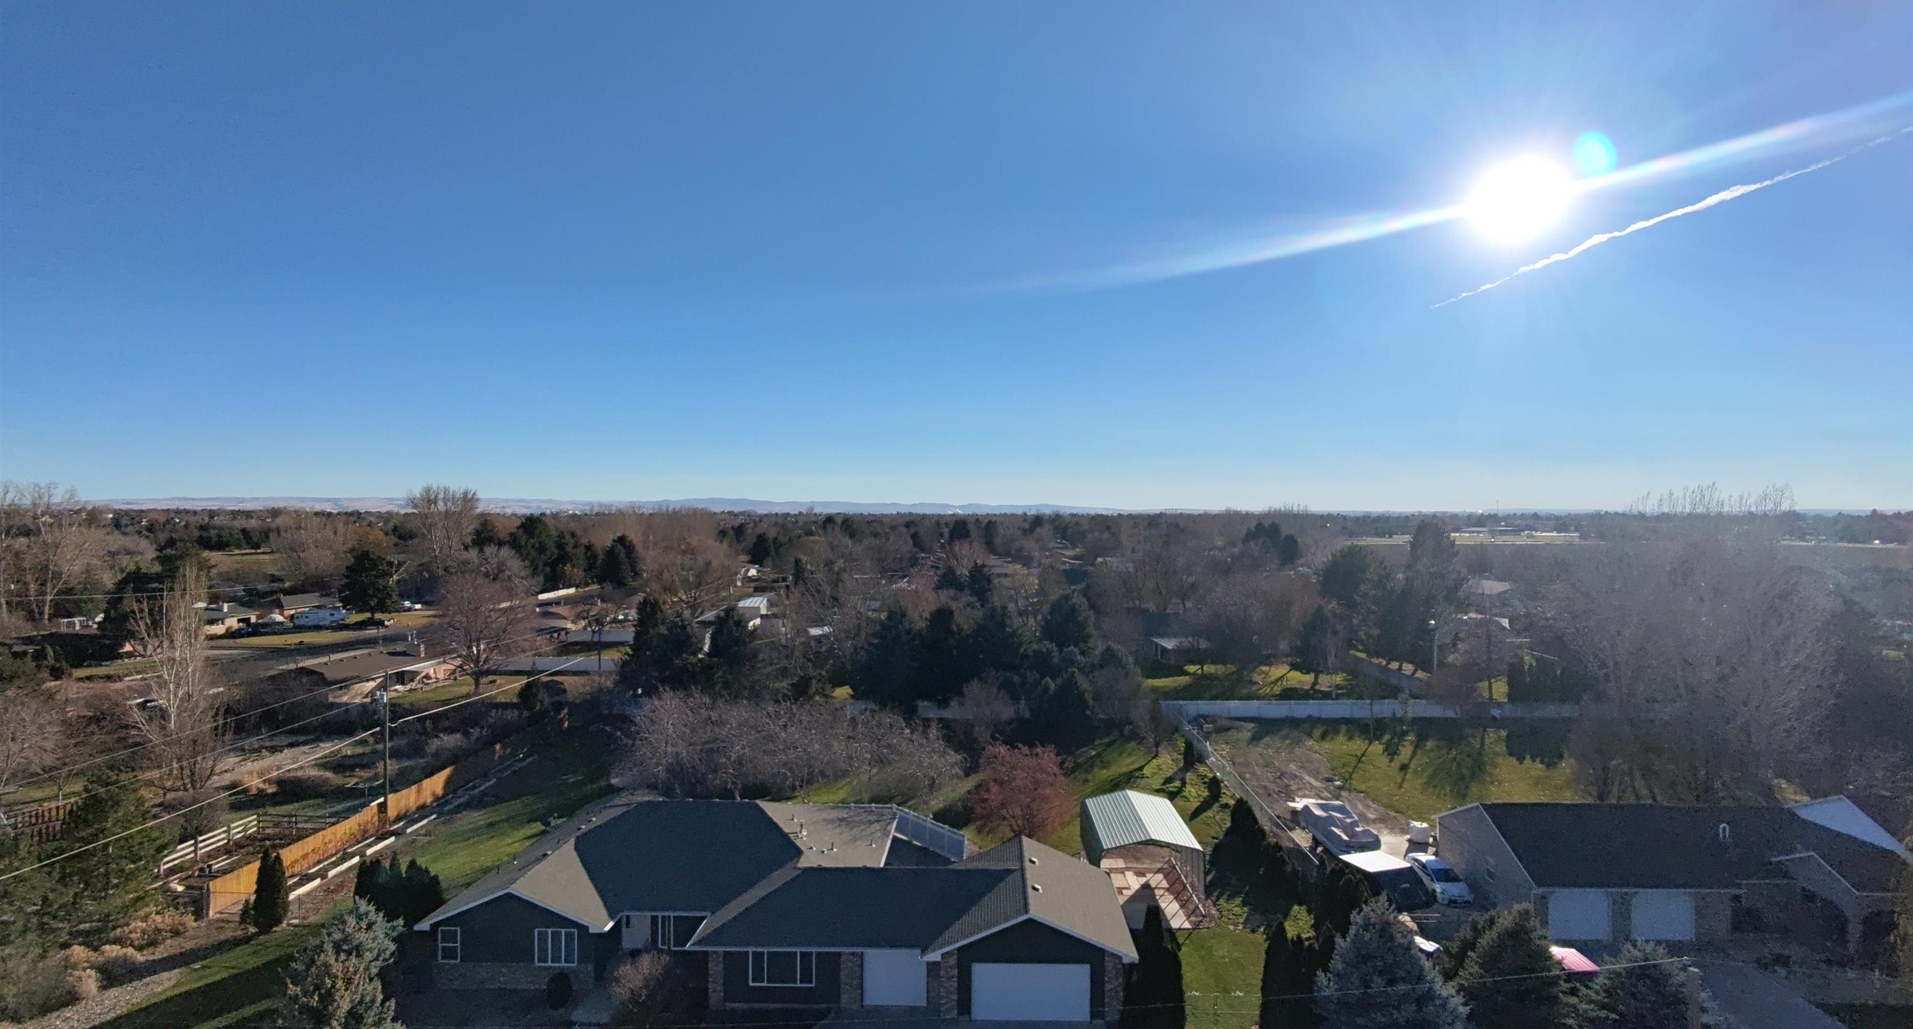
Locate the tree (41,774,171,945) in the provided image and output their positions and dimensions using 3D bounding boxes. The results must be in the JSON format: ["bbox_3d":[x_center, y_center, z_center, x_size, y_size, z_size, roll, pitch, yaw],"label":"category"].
[{"bbox_3d":[-43.762,17.208,45.500,5.300,7.600,5.300,0,0,0],"label":"tree"}]

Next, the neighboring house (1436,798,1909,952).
[{"bbox_3d":[39.300,18.812,49.000,21.500,5.400,11.200,0,0,1],"label":"neighboring house"}]

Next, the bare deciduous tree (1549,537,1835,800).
[{"bbox_3d":[50.370,11.350,61.500,15.200,19.690,15.200,0,0,0],"label":"bare deciduous tree"}]

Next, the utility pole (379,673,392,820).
[{"bbox_3d":[-38.454,15.748,59.600,0.800,10.400,0.500,0,0,0],"label":"utility pole"}]

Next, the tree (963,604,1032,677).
[{"bbox_3d":[5.010,16.070,106.000,8.410,10.460,8.410,0,0,0],"label":"tree"}]

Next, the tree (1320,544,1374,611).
[{"bbox_3d":[66.176,12.966,150.000,8.900,15.200,8.900,0,0,0],"label":"tree"}]

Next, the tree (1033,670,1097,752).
[{"bbox_3d":[9.901,17.842,80.790,5.693,7.006,5.693,0,0,0],"label":"tree"}]

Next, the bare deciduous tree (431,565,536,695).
[{"bbox_3d":[-54.569,13.369,102.000,11.200,14.800,11.000,0,0,0],"label":"bare deciduous tree"}]

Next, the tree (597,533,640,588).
[{"bbox_3d":[-88.390,13.350,232.000,10.260,16.110,10.260,0,0,0],"label":"tree"}]

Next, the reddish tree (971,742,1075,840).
[{"bbox_3d":[4.322,18.160,57.452,6.779,6.507,6.779,0,0,0],"label":"reddish tree"}]

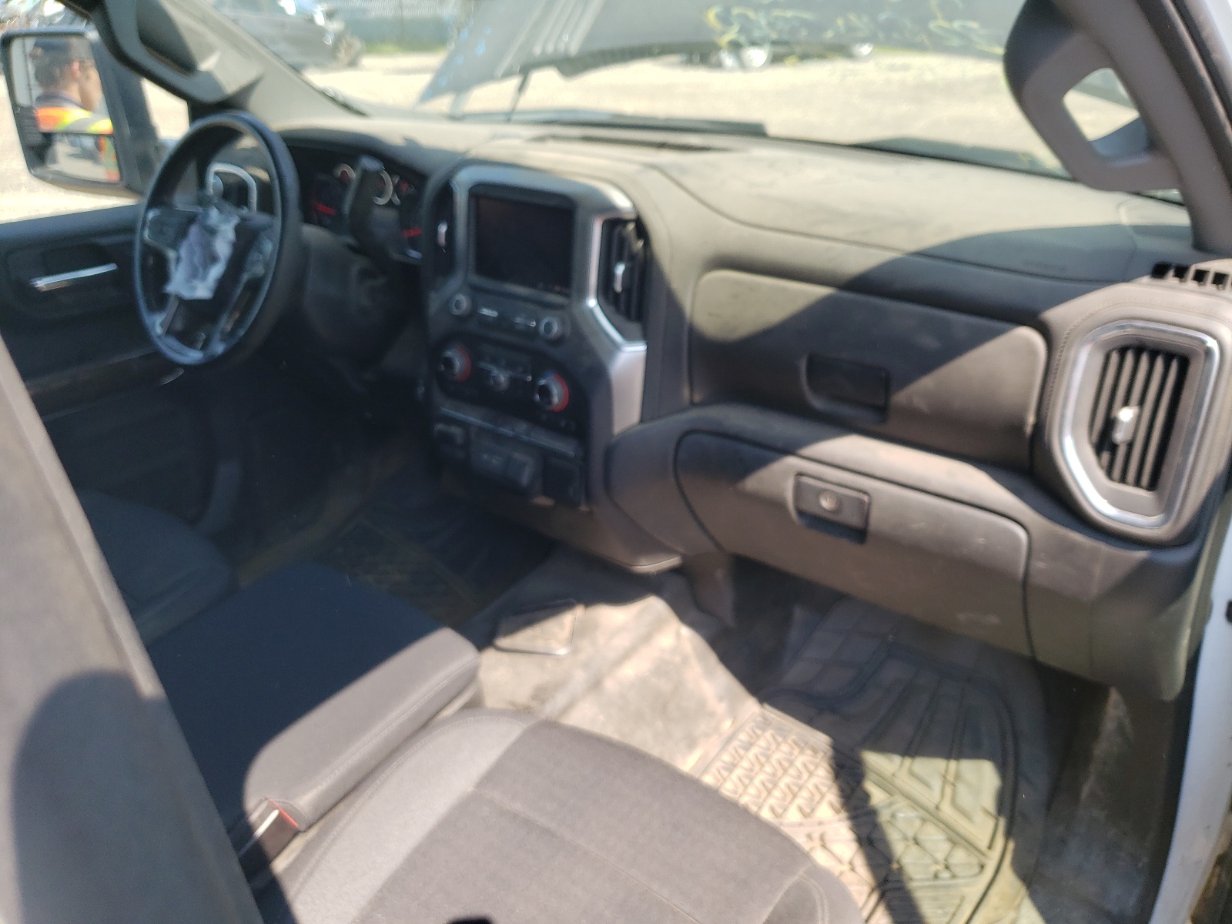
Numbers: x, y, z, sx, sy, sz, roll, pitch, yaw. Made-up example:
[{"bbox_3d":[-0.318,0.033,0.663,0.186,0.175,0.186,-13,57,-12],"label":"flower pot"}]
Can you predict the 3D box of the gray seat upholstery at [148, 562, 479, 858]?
[{"bbox_3d":[-0.415,0.306,1.122,0.360,0.130,0.400,17,31,27],"label":"gray seat upholstery"}]

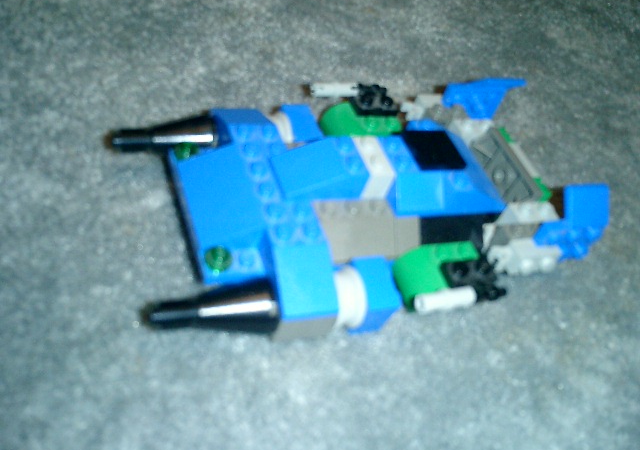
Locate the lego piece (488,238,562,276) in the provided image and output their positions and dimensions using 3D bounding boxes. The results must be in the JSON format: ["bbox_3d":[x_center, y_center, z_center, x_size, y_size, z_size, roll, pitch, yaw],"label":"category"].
[{"bbox_3d":[0.061,0.009,0.203,0.021,0.009,0.006,-3,52,-26],"label":"lego piece"}]

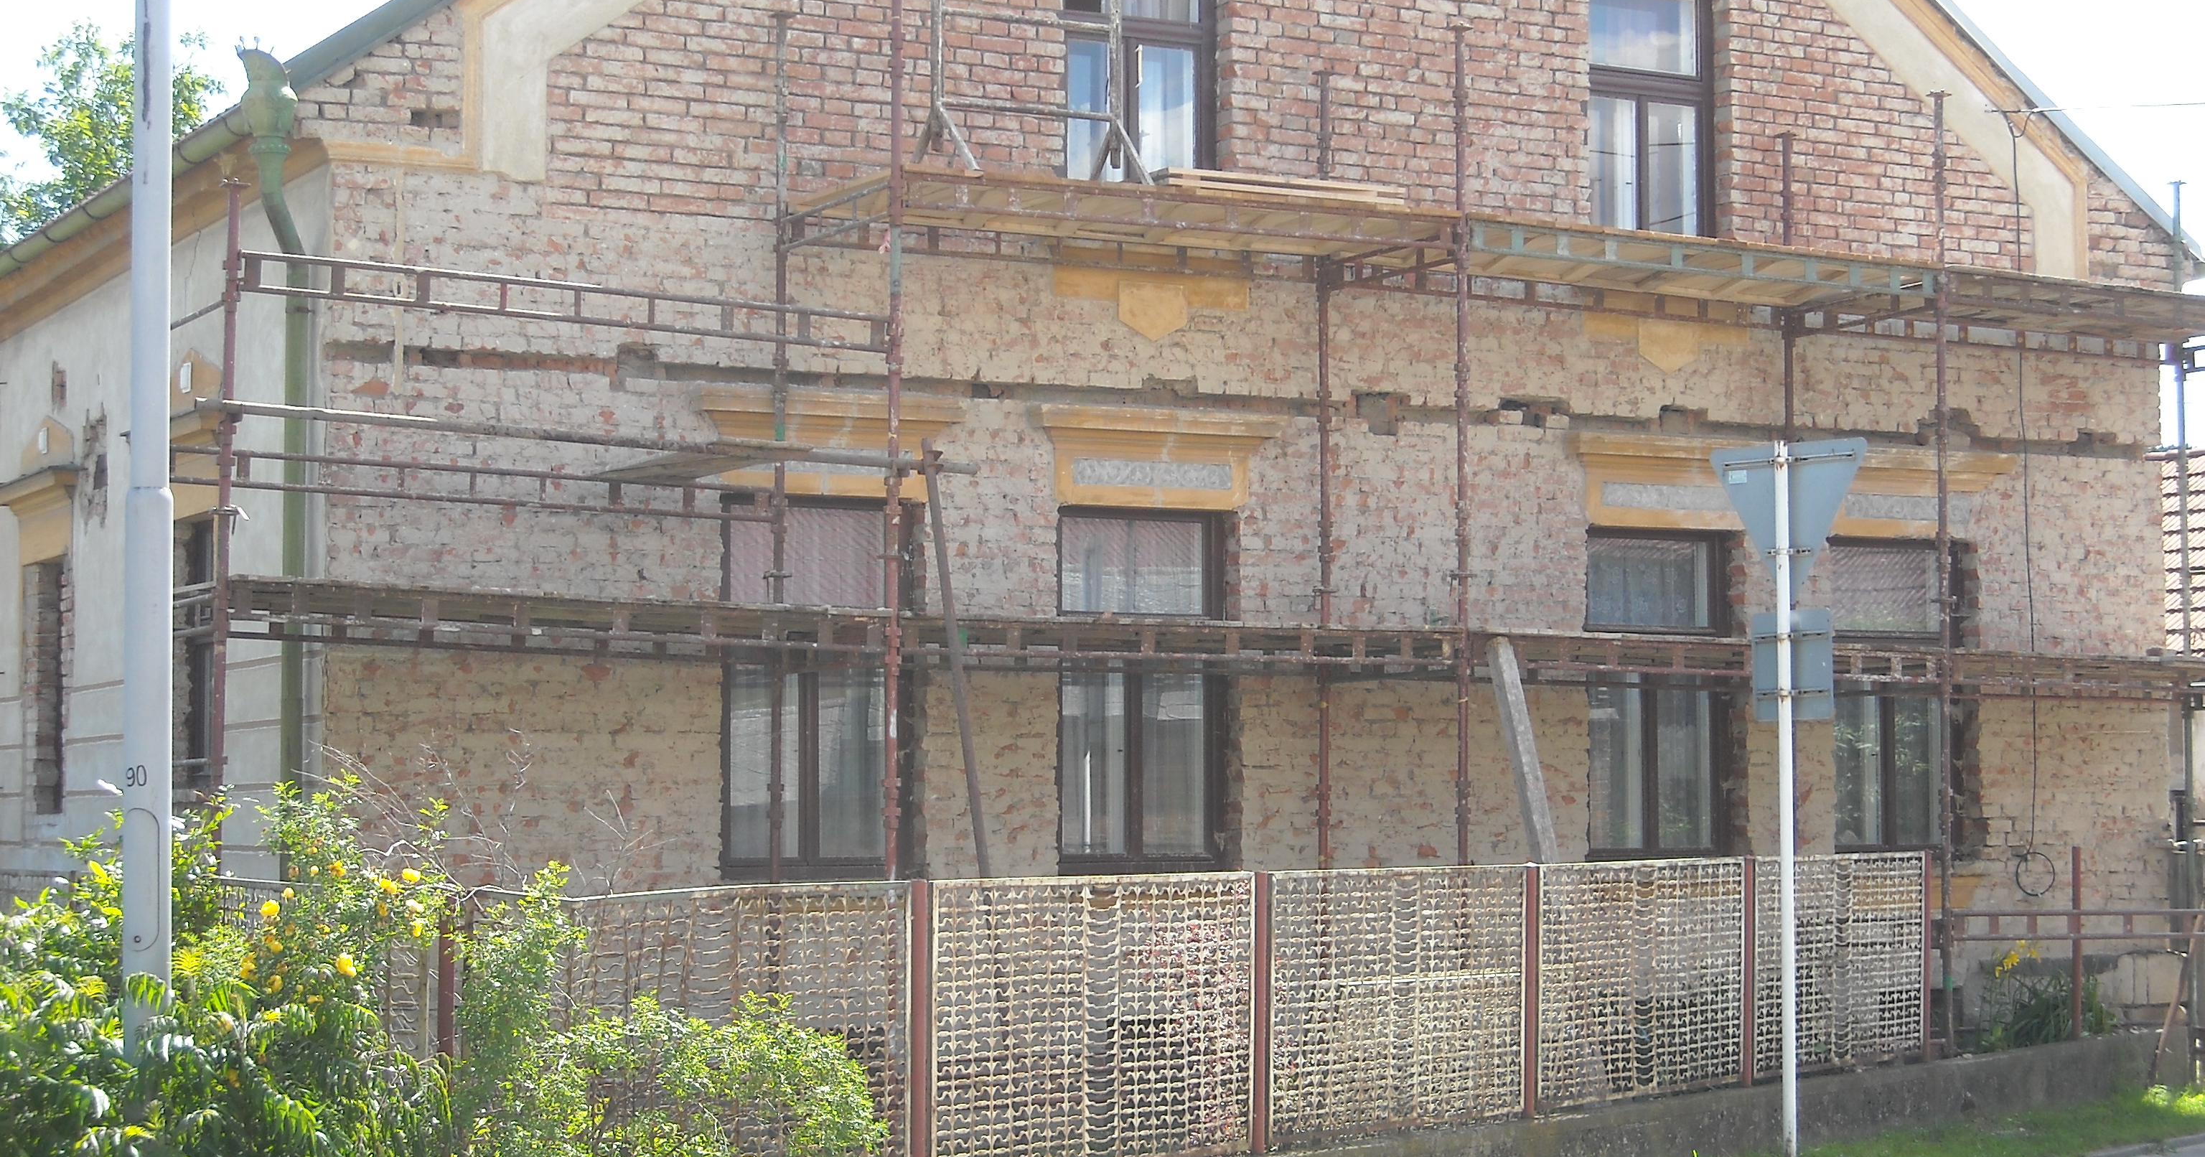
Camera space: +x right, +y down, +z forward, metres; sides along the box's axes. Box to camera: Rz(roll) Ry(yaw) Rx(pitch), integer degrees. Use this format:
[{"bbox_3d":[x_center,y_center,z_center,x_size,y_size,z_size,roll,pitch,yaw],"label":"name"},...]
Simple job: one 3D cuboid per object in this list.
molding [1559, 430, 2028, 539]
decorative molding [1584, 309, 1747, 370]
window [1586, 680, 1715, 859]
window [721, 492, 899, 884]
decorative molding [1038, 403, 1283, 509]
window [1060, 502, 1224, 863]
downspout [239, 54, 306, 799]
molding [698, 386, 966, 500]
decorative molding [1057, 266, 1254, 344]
[{"bbox_3d":[3.899,-0.507,21.834,3.100,0.510,0.160,2,-4,-28],"label":"molding"},{"bbox_3d":[3.135,-1.345,21.527,1.100,0.430,0.070,2,-4,-28],"label":"decorative molding"},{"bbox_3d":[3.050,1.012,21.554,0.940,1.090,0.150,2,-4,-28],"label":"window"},{"bbox_3d":[-1.426,0.538,19.195,1.000,1.840,0.160,2,-4,-28],"label":"window"},{"bbox_3d":[0.289,-0.606,19.913,1.390,0.520,0.160,2,-4,-28],"label":"decorative molding"},{"bbox_3d":[0.189,0.586,20.054,1.000,1.840,0.160,2,-4,-28],"label":"window"},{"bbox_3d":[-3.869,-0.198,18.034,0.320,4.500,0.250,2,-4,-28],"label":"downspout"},{"bbox_3d":[-1.326,-0.654,19.054,1.410,0.520,0.160,2,-4,-28],"label":"molding"},{"bbox_3d":[0.267,-1.432,20.001,1.130,0.440,0.070,2,-4,-28],"label":"decorative molding"}]

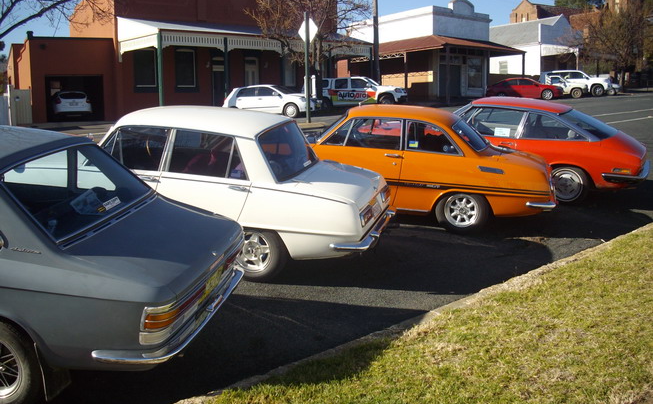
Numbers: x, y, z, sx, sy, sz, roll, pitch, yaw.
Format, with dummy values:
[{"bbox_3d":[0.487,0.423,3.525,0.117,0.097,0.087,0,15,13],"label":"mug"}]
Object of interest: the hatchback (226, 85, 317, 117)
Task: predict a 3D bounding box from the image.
[{"bbox_3d":[-2.432,-4.249,29.938,4.180,1.475,1.695,-1,7,17],"label":"hatchback"}]

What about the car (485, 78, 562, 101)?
[{"bbox_3d":[12.268,-6.974,43.352,4.750,1.450,1.810,-1,7,17],"label":"car"}]

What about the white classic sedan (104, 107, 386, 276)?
[{"bbox_3d":[-1.408,-0.195,6.702,4.020,1.395,1.500,5,13,14],"label":"white classic sedan"}]

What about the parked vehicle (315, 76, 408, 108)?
[{"bbox_3d":[1.484,-5.382,34.989,5.150,1.760,1.820,-1,7,16],"label":"parked vehicle"}]

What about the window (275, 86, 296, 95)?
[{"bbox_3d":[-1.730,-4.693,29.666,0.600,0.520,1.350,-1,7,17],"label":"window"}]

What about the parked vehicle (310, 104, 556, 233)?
[{"bbox_3d":[0.754,-0.513,8.498,4.000,1.345,1.500,5,13,17],"label":"parked vehicle"}]

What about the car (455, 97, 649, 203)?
[{"bbox_3d":[2.369,-0.842,10.227,4.280,1.320,1.600,6,13,22],"label":"car"}]

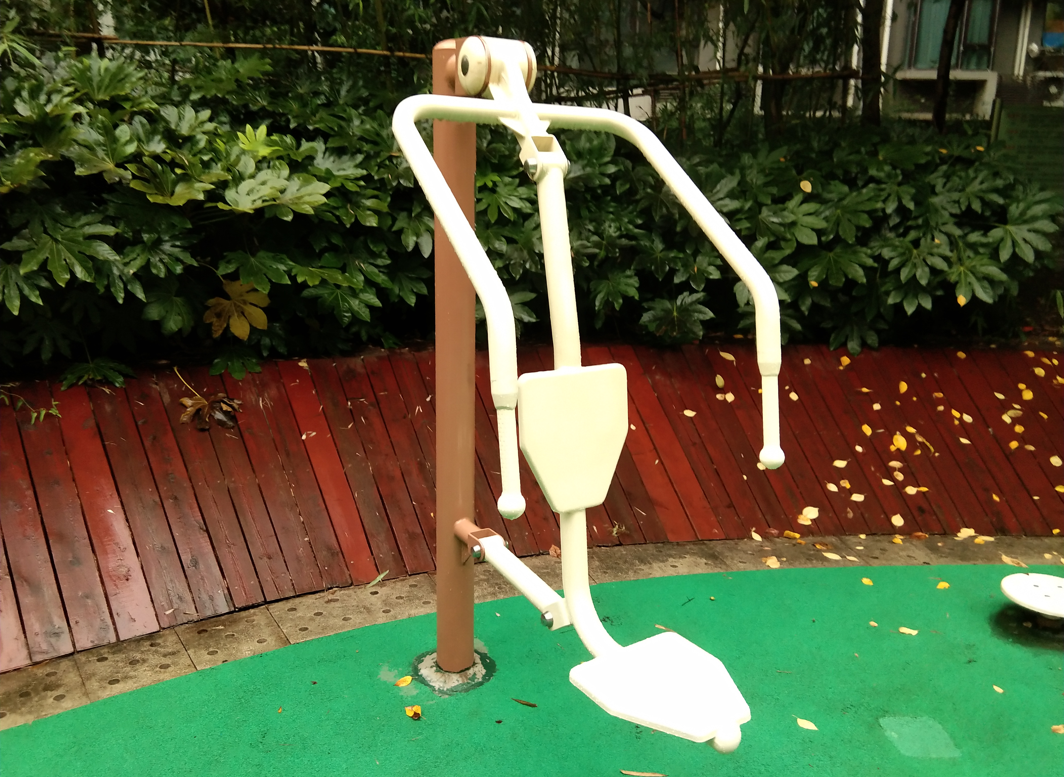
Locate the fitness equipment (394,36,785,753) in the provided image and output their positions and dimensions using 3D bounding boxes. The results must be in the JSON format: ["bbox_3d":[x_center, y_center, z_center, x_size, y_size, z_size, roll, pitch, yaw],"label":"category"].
[{"bbox_3d":[0.079,0.105,2.256,0.720,1.830,1.292,-7,17,-30],"label":"fitness equipment"}]

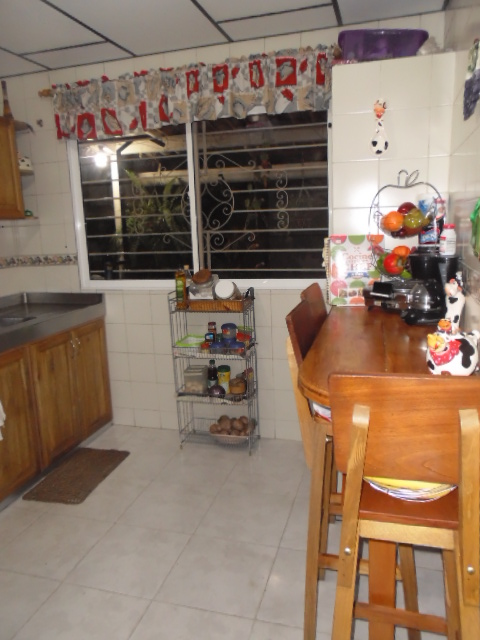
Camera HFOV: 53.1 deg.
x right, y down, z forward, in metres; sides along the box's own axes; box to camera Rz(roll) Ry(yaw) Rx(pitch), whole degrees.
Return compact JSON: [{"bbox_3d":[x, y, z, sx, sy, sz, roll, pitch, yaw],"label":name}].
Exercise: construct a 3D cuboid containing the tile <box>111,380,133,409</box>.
[{"bbox_3d":[-0.841,0.517,3.370,0.199,0.197,0.010,1,12,17],"label":"tile"}]

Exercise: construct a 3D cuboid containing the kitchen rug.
[{"bbox_3d":[-0.927,0.890,2.801,0.365,0.010,0.600,0,11,12],"label":"kitchen rug"}]

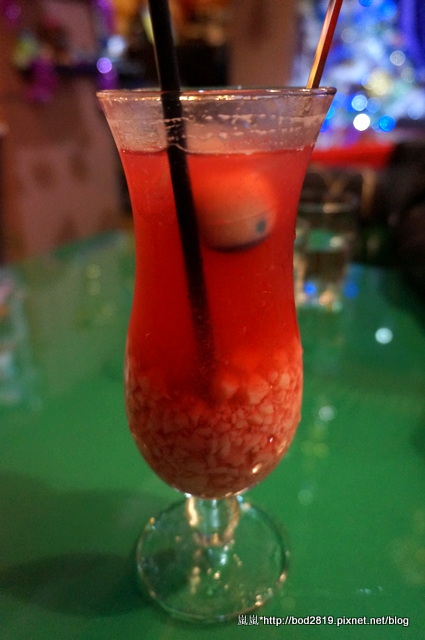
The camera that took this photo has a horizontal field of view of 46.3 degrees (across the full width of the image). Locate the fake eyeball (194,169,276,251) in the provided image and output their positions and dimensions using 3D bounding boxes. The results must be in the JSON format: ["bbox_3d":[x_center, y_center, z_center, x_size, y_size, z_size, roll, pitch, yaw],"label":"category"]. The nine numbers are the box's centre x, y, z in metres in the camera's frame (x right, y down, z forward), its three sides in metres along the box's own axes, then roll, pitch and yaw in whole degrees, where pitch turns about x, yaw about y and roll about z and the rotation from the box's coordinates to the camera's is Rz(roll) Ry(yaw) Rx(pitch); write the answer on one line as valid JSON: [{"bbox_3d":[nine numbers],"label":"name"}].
[{"bbox_3d":[0.008,-0.039,0.176,0.028,0.028,0.028,4,32,-3],"label":"fake eyeball"}]

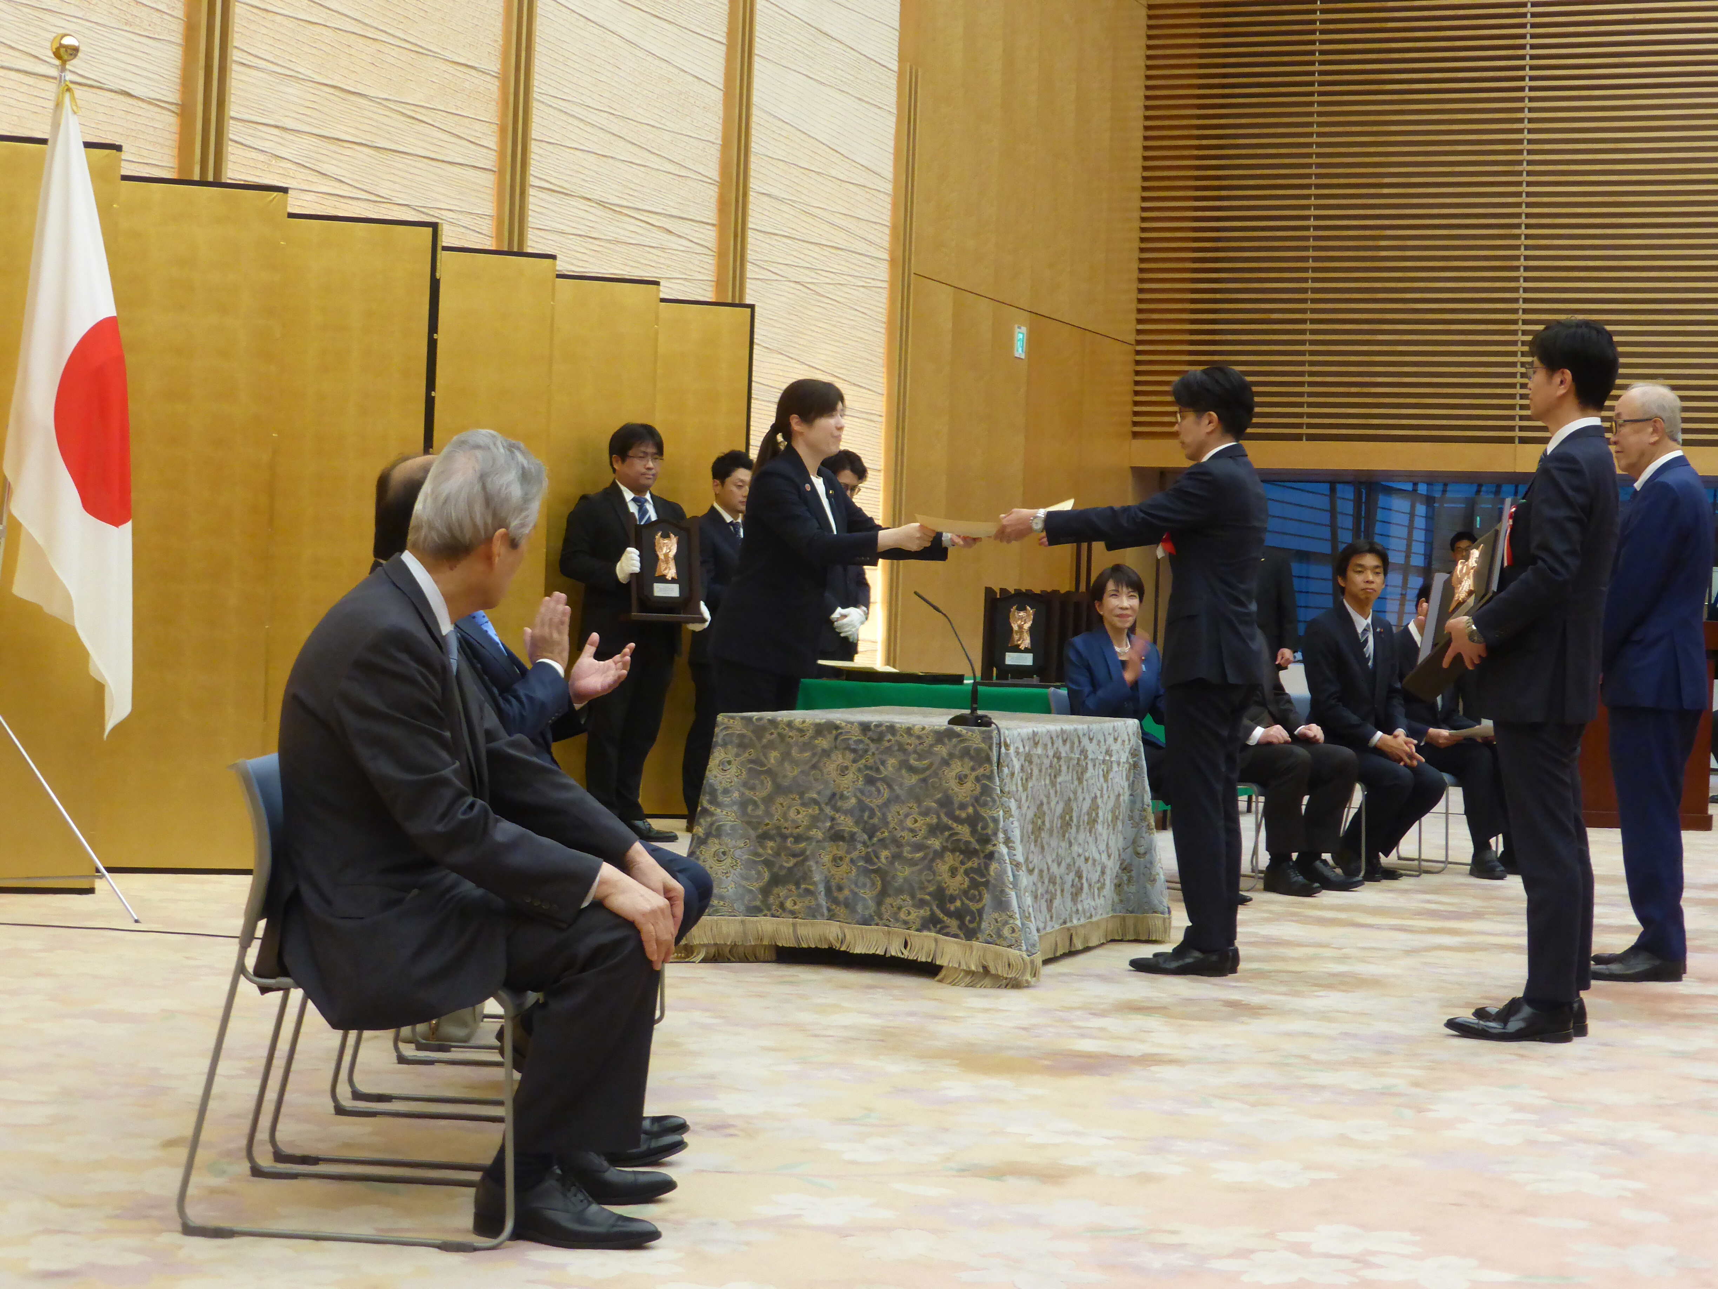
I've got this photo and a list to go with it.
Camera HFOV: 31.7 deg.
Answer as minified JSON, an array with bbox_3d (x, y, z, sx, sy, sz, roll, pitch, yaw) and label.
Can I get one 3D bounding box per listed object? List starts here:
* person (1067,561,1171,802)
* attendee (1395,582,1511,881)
[{"bbox_3d":[1.080,0.308,11.280,0.500,1.210,0.780,2,1,-41],"label":"person"},{"bbox_3d":[2.450,0.329,12.573,0.720,1.240,0.500,2,1,30],"label":"attendee"}]

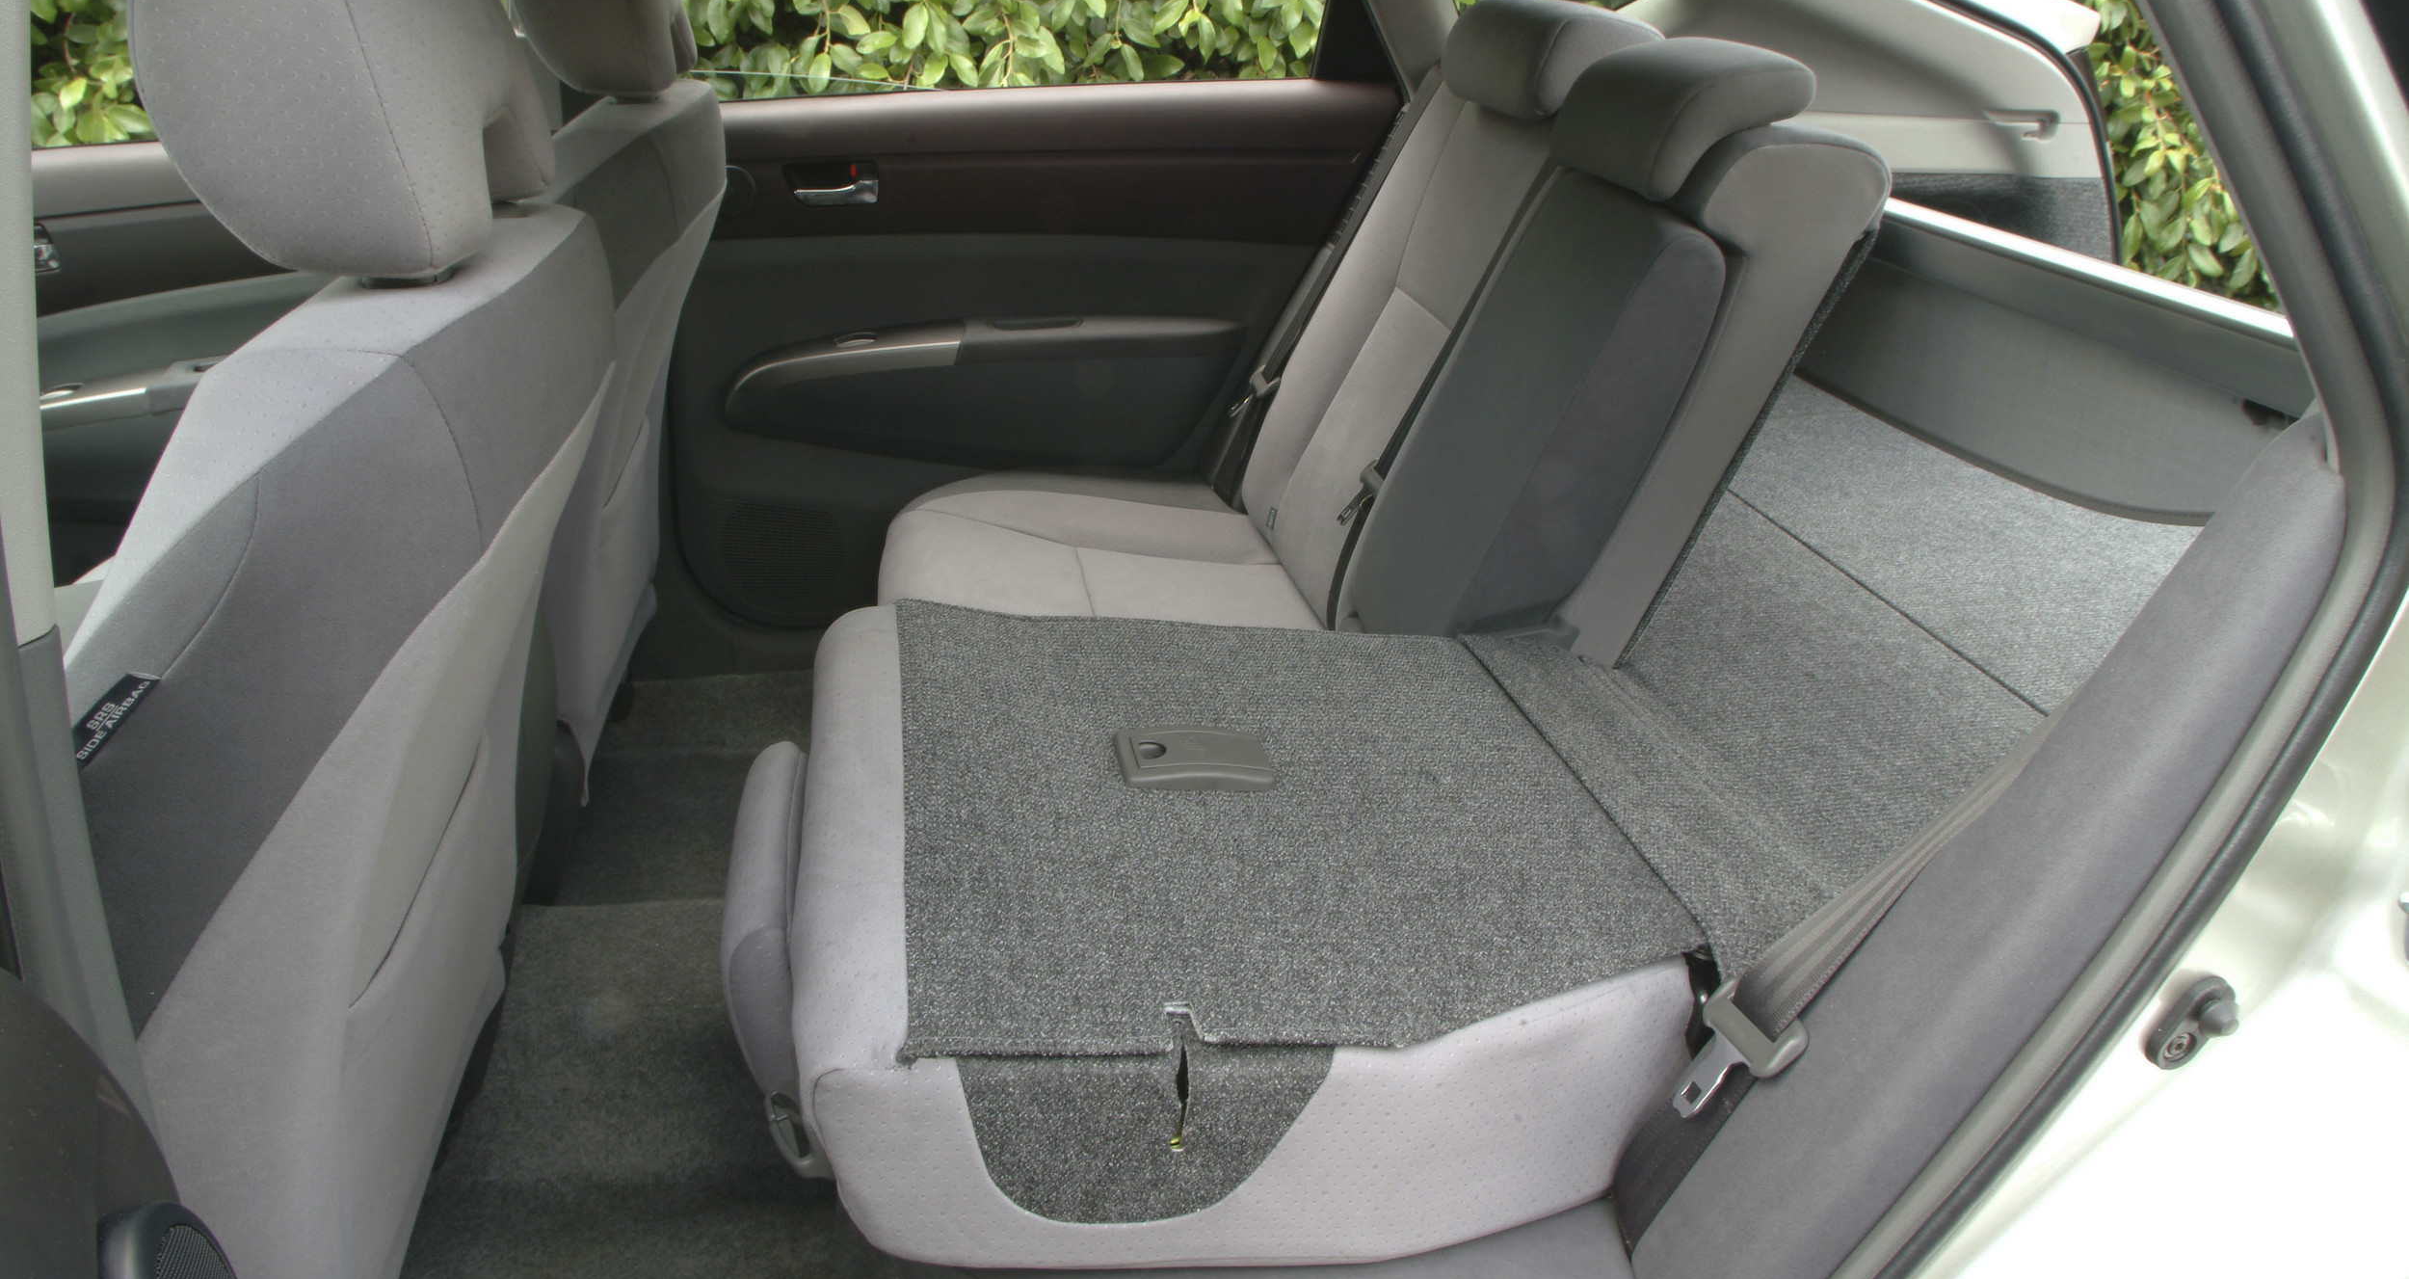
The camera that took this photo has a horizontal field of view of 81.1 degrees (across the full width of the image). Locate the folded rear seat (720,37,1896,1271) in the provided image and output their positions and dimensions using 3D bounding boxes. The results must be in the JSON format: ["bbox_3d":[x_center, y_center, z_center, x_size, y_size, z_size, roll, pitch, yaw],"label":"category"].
[{"bbox_3d":[0.135,-0.086,1.132,1.010,0.725,0.850,-3,28,-11],"label":"folded rear seat"}]

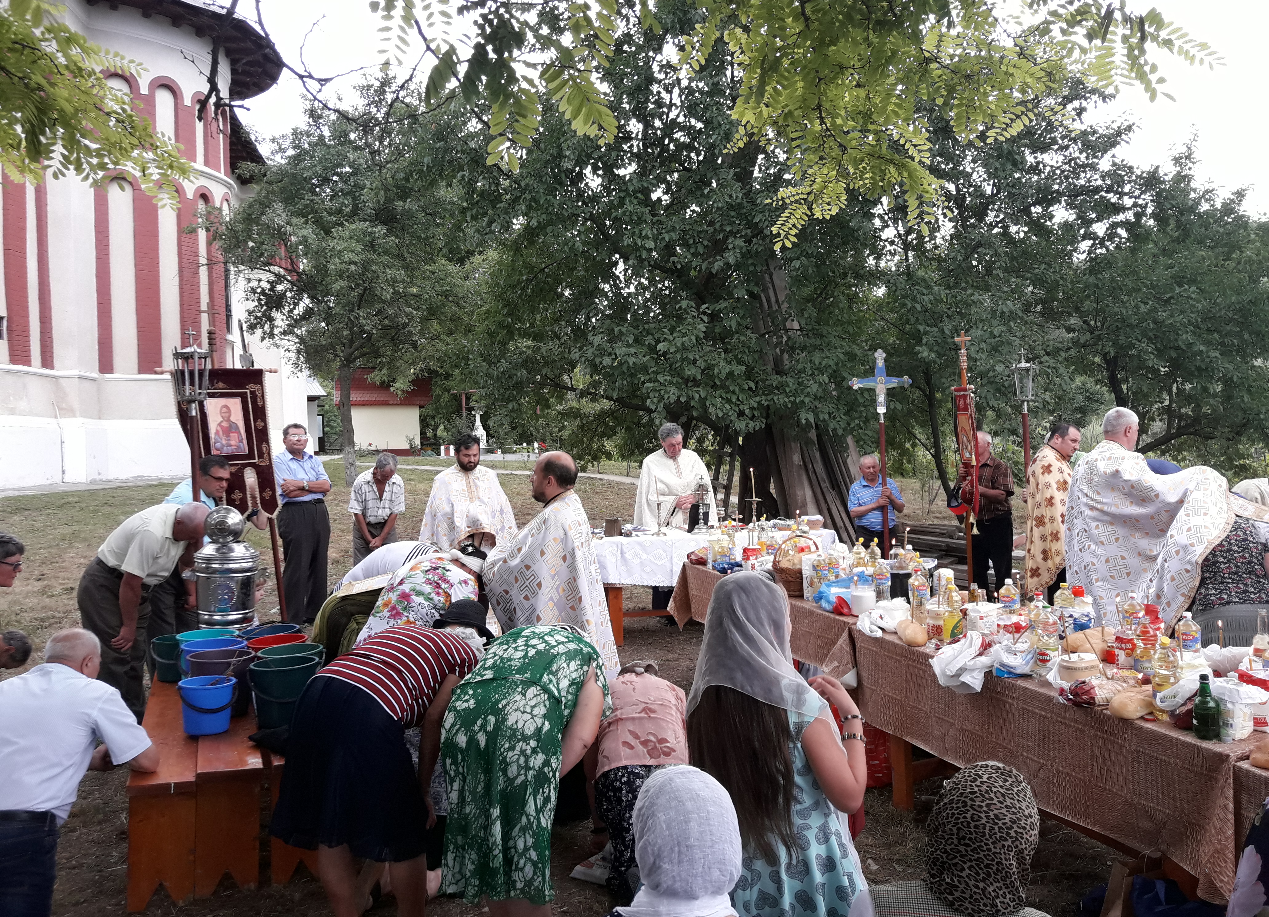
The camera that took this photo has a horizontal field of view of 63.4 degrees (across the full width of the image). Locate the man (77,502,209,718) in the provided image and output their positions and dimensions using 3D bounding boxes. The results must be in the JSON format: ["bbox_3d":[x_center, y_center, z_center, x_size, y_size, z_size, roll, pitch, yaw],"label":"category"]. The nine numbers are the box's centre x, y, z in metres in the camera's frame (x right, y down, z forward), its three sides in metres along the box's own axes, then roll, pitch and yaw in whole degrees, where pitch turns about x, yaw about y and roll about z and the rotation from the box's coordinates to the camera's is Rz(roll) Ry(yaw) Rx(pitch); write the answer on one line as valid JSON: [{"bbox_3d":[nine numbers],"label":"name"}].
[{"bbox_3d":[-2.800,0.920,5.930,0.760,1.320,0.520,-1,2,-15],"label":"man"}]

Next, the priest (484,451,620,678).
[{"bbox_3d":[-0.360,0.800,4.580,0.600,1.650,0.660,0,1,13],"label":"priest"}]

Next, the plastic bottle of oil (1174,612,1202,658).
[{"bbox_3d":[1.943,0.678,3.580,0.081,0.275,0.081,0,2,18],"label":"plastic bottle of oil"}]

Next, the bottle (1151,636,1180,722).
[{"bbox_3d":[1.738,0.720,3.360,0.083,0.275,0.083,0,2,0],"label":"bottle"}]

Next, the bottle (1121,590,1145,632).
[{"bbox_3d":[1.954,0.666,4.000,0.081,0.275,0.081,0,2,18],"label":"bottle"}]

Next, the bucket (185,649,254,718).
[{"bbox_3d":[-1.850,1.015,4.600,0.290,0.260,0.290,0,2,0],"label":"bucket"}]

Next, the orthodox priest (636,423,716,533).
[{"bbox_3d":[0.341,0.566,8.980,0.740,1.730,0.480,0,2,-9],"label":"orthodox priest"}]

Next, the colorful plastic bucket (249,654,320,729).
[{"bbox_3d":[-1.488,0.999,4.370,0.290,0.265,0.285,-1,2,-19],"label":"colorful plastic bucket"}]

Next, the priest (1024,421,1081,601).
[{"bbox_3d":[2.822,0.602,6.900,0.500,1.710,0.580,0,1,21],"label":"priest"}]

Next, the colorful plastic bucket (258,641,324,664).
[{"bbox_3d":[-1.515,0.940,4.520,0.295,0.240,0.295,-1,1,-24],"label":"colorful plastic bucket"}]

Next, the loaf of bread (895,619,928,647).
[{"bbox_3d":[1.218,0.774,4.530,0.105,0.080,0.240,0,2,-3],"label":"loaf of bread"}]

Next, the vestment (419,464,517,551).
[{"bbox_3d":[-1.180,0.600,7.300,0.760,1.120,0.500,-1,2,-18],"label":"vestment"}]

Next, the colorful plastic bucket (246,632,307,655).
[{"bbox_3d":[-1.712,1.005,4.930,0.275,0.255,0.275,-1,2,0],"label":"colorful plastic bucket"}]

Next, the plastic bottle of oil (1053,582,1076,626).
[{"bbox_3d":[1.718,0.628,4.100,0.080,0.270,0.080,0,2,23],"label":"plastic bottle of oil"}]

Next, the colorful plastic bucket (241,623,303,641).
[{"bbox_3d":[-1.805,0.980,5.080,0.275,0.255,0.275,-1,2,0],"label":"colorful plastic bucket"}]

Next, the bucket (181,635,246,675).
[{"bbox_3d":[-1.966,0.996,4.800,0.290,0.265,0.285,-1,2,-23],"label":"bucket"}]

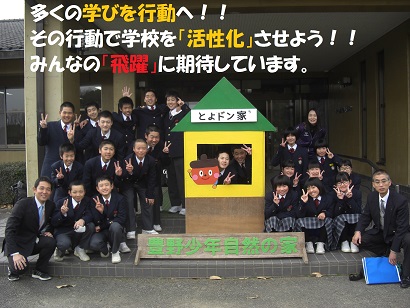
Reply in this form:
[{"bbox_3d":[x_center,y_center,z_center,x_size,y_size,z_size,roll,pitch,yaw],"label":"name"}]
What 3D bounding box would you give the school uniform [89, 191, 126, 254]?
[{"bbox_3d":[-1.090,0.765,4.900,0.420,0.690,0.540,-1,4,-5],"label":"school uniform"}]

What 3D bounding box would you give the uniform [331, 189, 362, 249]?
[{"bbox_3d":[1.604,0.731,4.970,0.370,0.660,0.480,-1,4,7],"label":"uniform"}]

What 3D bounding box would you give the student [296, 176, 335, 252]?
[{"bbox_3d":[1.204,0.669,4.820,0.460,0.830,0.580,0,2,12],"label":"student"}]

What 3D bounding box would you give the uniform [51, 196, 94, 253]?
[{"bbox_3d":[-1.496,0.796,4.950,0.480,0.630,0.540,-2,4,-9],"label":"uniform"}]

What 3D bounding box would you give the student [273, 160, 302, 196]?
[{"bbox_3d":[1.063,0.528,5.650,0.420,0.930,0.520,-1,3,0],"label":"student"}]

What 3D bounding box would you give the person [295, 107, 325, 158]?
[{"bbox_3d":[1.457,0.158,6.000,0.500,1.554,0.500,0,5,7],"label":"person"}]

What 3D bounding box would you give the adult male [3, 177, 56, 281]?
[{"bbox_3d":[-1.679,0.724,4.220,0.520,0.980,0.640,-1,2,-31],"label":"adult male"}]

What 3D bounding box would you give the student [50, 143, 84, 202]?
[{"bbox_3d":[-1.634,0.501,5.250,0.440,1.278,0.600,-1,5,-11],"label":"student"}]

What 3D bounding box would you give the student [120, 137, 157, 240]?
[{"bbox_3d":[-0.813,0.416,5.360,0.460,1.240,0.560,-1,4,-5],"label":"student"}]

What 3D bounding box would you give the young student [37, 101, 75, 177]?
[{"bbox_3d":[-1.795,0.236,5.300,0.560,1.720,0.400,-1,2,-16],"label":"young student"}]

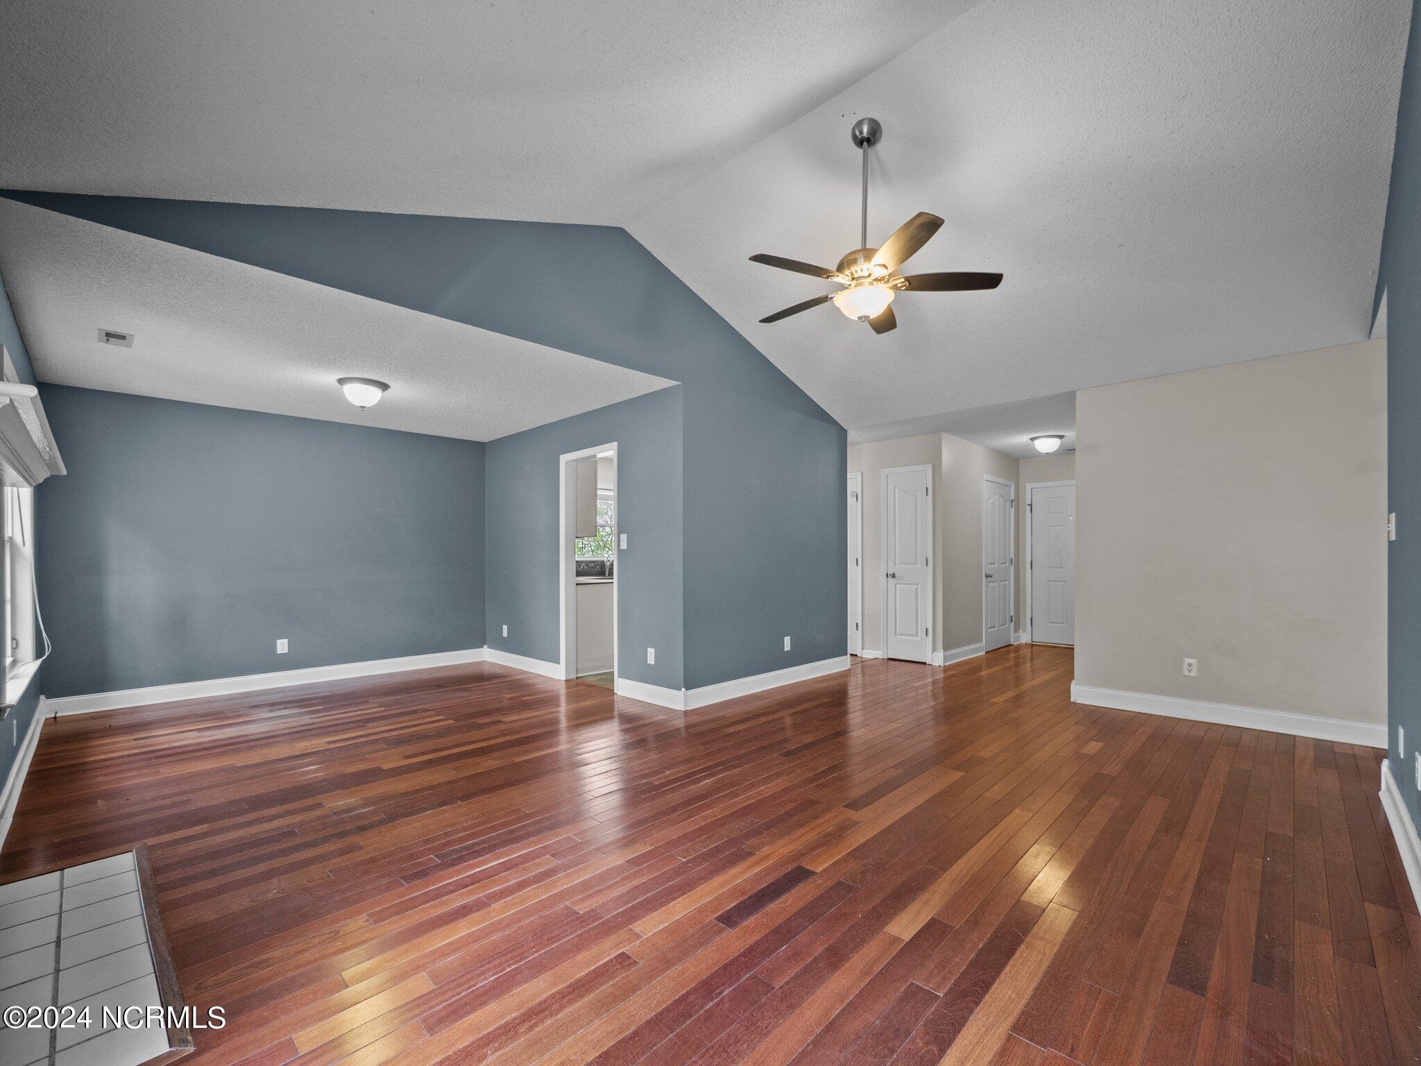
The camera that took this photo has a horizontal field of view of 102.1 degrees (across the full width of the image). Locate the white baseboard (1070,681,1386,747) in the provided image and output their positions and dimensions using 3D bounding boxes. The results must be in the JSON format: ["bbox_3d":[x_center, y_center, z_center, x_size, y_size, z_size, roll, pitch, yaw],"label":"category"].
[{"bbox_3d":[3.415,1.227,3.938,1.601,0.137,0.025,-3,-3,44],"label":"white baseboard"}]

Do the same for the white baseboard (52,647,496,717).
[{"bbox_3d":[-3.674,1.318,5.293,3.226,0.137,0.025,2,-3,-44],"label":"white baseboard"}]

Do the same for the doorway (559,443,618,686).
[{"bbox_3d":[-1.059,0.314,5.178,0.881,2.110,0.140,-3,-3,44],"label":"doorway"}]

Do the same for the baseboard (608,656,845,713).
[{"bbox_3d":[0.351,1.299,5.376,2.251,0.140,0.795,2,-3,-43],"label":"baseboard"}]

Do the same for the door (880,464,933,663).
[{"bbox_3d":[2.139,0.344,6.272,0.576,2.115,0.060,-2,-3,41],"label":"door"}]

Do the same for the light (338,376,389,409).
[{"bbox_3d":[-2.565,-1.010,4.250,0.330,0.175,0.330,2,-2,-44],"label":"light"}]

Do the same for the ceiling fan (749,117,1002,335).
[{"bbox_3d":[0.784,-1.593,2.930,1.290,1.040,1.290,2,-2,-44],"label":"ceiling fan"}]

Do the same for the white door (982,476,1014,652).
[{"bbox_3d":[3.560,0.379,7.084,1.005,2.100,0.060,2,-3,-43],"label":"white door"}]

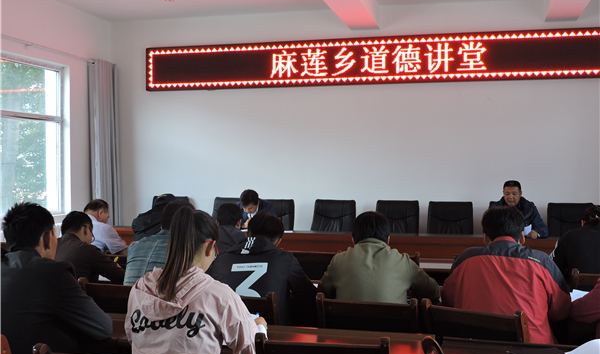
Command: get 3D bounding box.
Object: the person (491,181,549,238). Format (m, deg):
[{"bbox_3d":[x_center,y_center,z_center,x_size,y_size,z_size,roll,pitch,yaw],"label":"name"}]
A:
[{"bbox_3d":[2.163,0.694,6.865,0.580,1.290,0.780,0,1,15],"label":"person"}]

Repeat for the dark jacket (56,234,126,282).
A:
[{"bbox_3d":[-1.198,0.632,3.908,0.520,0.630,0.600,0,1,19],"label":"dark jacket"}]

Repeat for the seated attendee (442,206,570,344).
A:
[{"bbox_3d":[0.931,0.760,3.155,0.570,1.240,0.800,0,1,15],"label":"seated attendee"}]

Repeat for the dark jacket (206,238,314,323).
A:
[{"bbox_3d":[-0.196,0.604,3.441,0.550,0.620,0.460,0,1,9],"label":"dark jacket"}]

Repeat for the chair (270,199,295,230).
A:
[{"bbox_3d":[-0.367,0.803,7.836,0.570,1.060,0.620,0,1,14],"label":"chair"}]

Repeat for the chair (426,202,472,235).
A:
[{"bbox_3d":[1.552,0.808,7.176,0.570,1.060,0.620,0,1,14],"label":"chair"}]

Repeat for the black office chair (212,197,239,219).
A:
[{"bbox_3d":[-0.867,0.800,8.103,0.570,1.060,0.620,0,1,14],"label":"black office chair"}]

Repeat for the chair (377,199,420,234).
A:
[{"bbox_3d":[1.014,0.807,7.360,0.570,1.060,0.620,0,1,14],"label":"chair"}]

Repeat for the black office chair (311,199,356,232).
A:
[{"bbox_3d":[0.345,0.800,7.846,0.570,1.060,0.620,0,1,14],"label":"black office chair"}]

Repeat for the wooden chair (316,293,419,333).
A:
[{"bbox_3d":[0.334,0.934,3.090,0.440,0.890,0.500,0,1,17],"label":"wooden chair"}]

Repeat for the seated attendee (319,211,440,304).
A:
[{"bbox_3d":[0.404,0.776,3.434,0.580,1.200,0.800,0,1,11],"label":"seated attendee"}]

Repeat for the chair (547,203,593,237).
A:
[{"bbox_3d":[2.825,0.812,7.214,0.570,1.060,0.620,0,1,14],"label":"chair"}]

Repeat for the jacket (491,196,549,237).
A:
[{"bbox_3d":[2.127,0.531,6.845,0.600,0.680,0.520,0,1,14],"label":"jacket"}]

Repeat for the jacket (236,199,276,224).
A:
[{"bbox_3d":[-0.479,0.551,7.641,0.490,0.600,0.400,0,1,8],"label":"jacket"}]

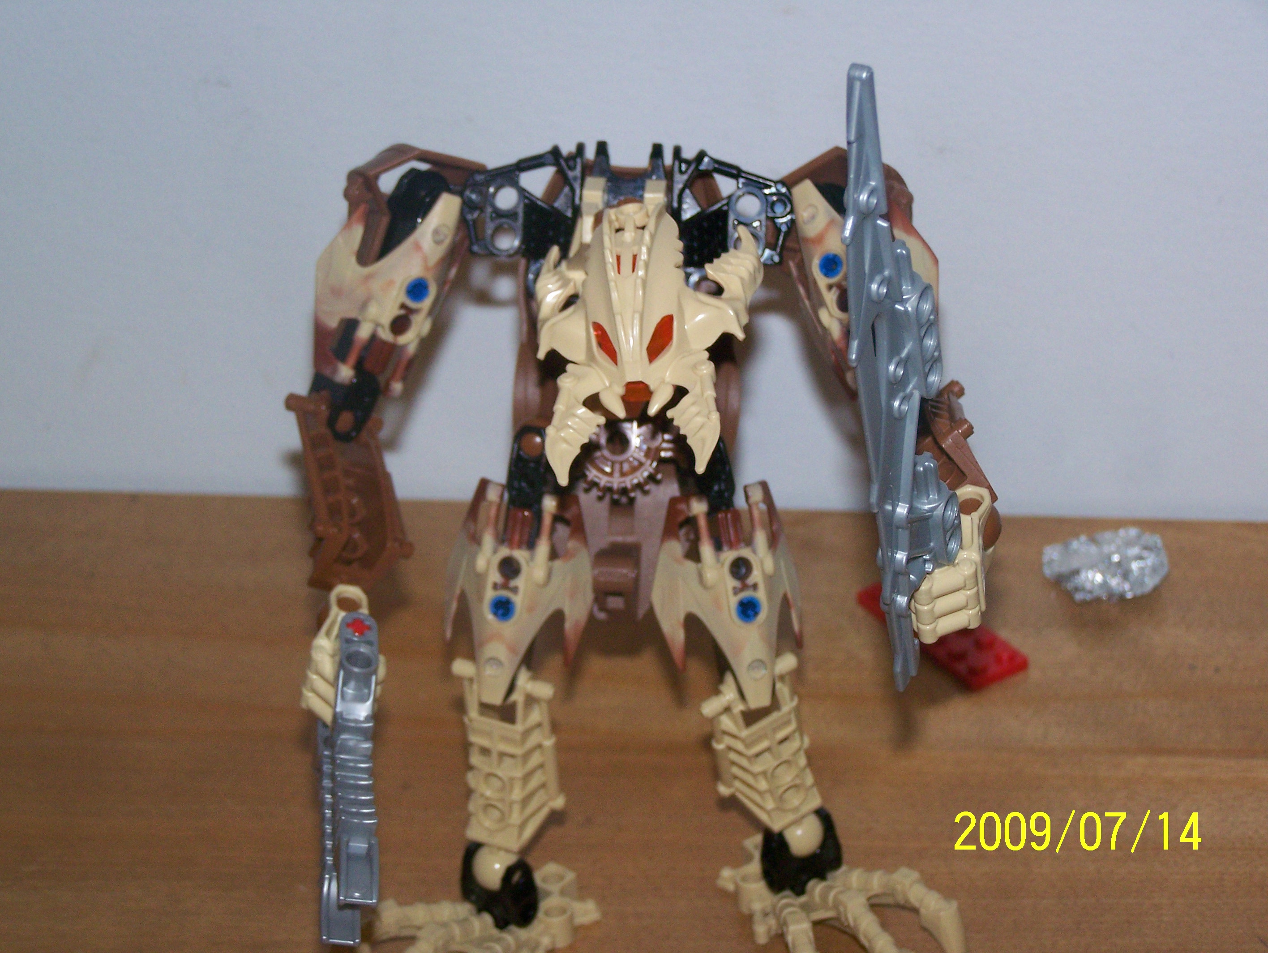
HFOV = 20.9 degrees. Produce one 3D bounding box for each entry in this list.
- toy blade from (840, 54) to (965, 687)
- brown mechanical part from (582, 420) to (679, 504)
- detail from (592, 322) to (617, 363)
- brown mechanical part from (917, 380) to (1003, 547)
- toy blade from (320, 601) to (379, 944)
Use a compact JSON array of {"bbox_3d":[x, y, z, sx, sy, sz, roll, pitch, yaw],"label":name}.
[{"bbox_3d":[0.050,-0.017,0.650,0.009,0.134,0.024,11,36,26],"label":"toy blade"},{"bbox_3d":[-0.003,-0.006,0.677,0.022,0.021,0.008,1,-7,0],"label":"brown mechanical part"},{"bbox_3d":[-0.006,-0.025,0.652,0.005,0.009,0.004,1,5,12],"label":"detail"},{"bbox_3d":[0.062,-0.003,0.682,0.015,0.019,0.043,-1,45,-21],"label":"brown mechanical part"},{"bbox_3d":[-0.057,0.060,0.686,0.009,0.025,0.065,6,64,-12],"label":"toy blade"}]

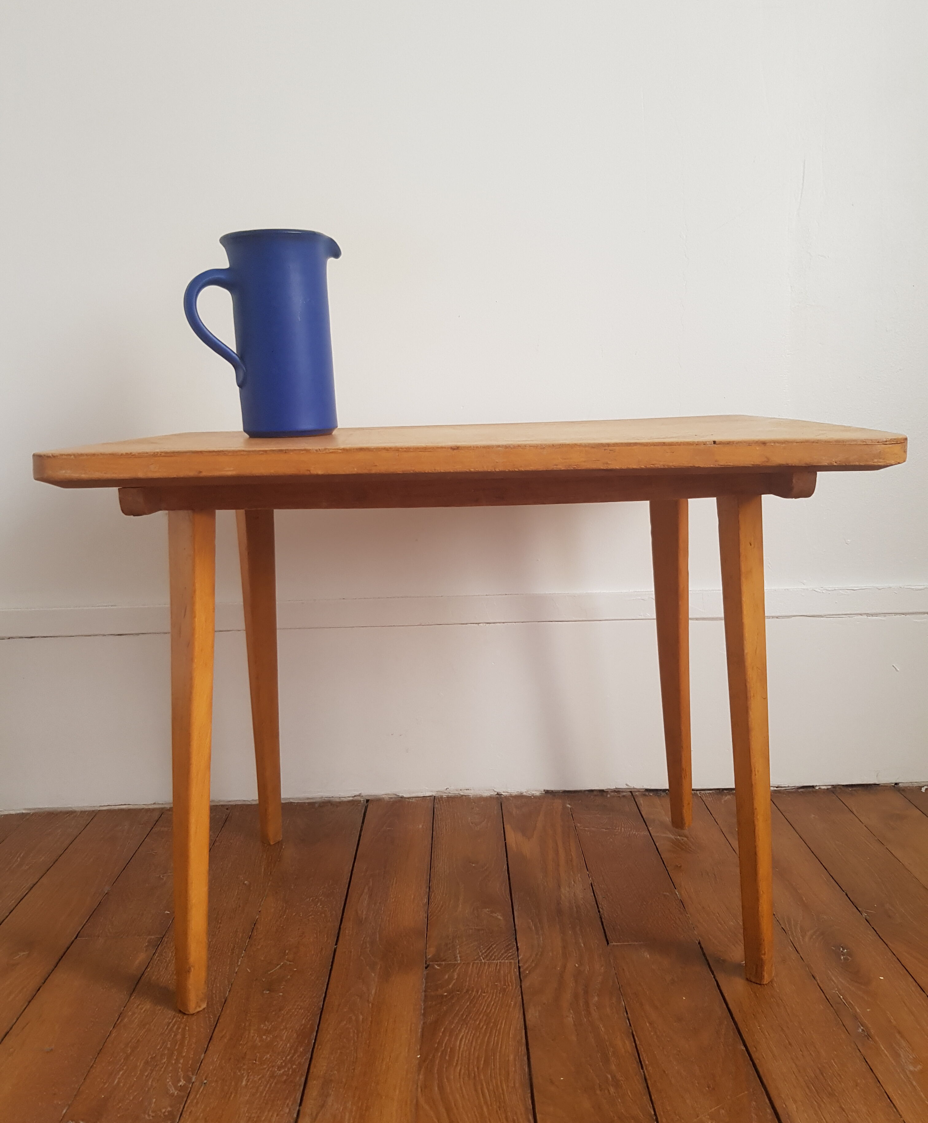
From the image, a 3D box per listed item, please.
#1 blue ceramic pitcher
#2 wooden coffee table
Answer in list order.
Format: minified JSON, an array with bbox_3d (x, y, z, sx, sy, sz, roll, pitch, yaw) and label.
[{"bbox_3d":[-0.197,-0.223,0.936,0.156,0.193,0.111,-5,11,-21],"label":"blue ceramic pitcher"},{"bbox_3d":[0.011,0.119,0.969,0.699,0.505,0.393,-1,10,1],"label":"wooden coffee table"}]

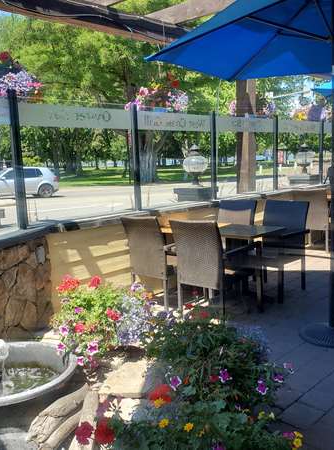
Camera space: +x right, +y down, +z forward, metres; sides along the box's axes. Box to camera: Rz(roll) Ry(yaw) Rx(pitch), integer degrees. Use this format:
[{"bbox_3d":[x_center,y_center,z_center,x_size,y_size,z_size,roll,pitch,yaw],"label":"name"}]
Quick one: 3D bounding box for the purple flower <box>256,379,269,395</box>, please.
[{"bbox_3d":[0.502,0.850,2.380,0.066,0.075,0.050,0,9,12],"label":"purple flower"}]

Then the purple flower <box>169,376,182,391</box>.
[{"bbox_3d":[0.041,0.806,2.300,0.060,0.070,0.050,-2,8,0],"label":"purple flower"}]

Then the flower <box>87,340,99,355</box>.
[{"bbox_3d":[-0.388,0.647,2.380,0.063,0.065,0.045,-4,8,-10],"label":"flower"}]

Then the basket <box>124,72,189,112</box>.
[{"bbox_3d":[-0.134,-1.611,5.481,0.660,0.520,0.700,-2,8,0],"label":"basket"}]

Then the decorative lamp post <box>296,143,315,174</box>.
[{"bbox_3d":[2.970,-1.425,9.734,0.440,0.690,0.440,6,12,44],"label":"decorative lamp post"}]

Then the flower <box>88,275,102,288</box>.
[{"bbox_3d":[-0.483,0.370,2.980,0.088,0.090,0.080,-3,9,-10],"label":"flower"}]

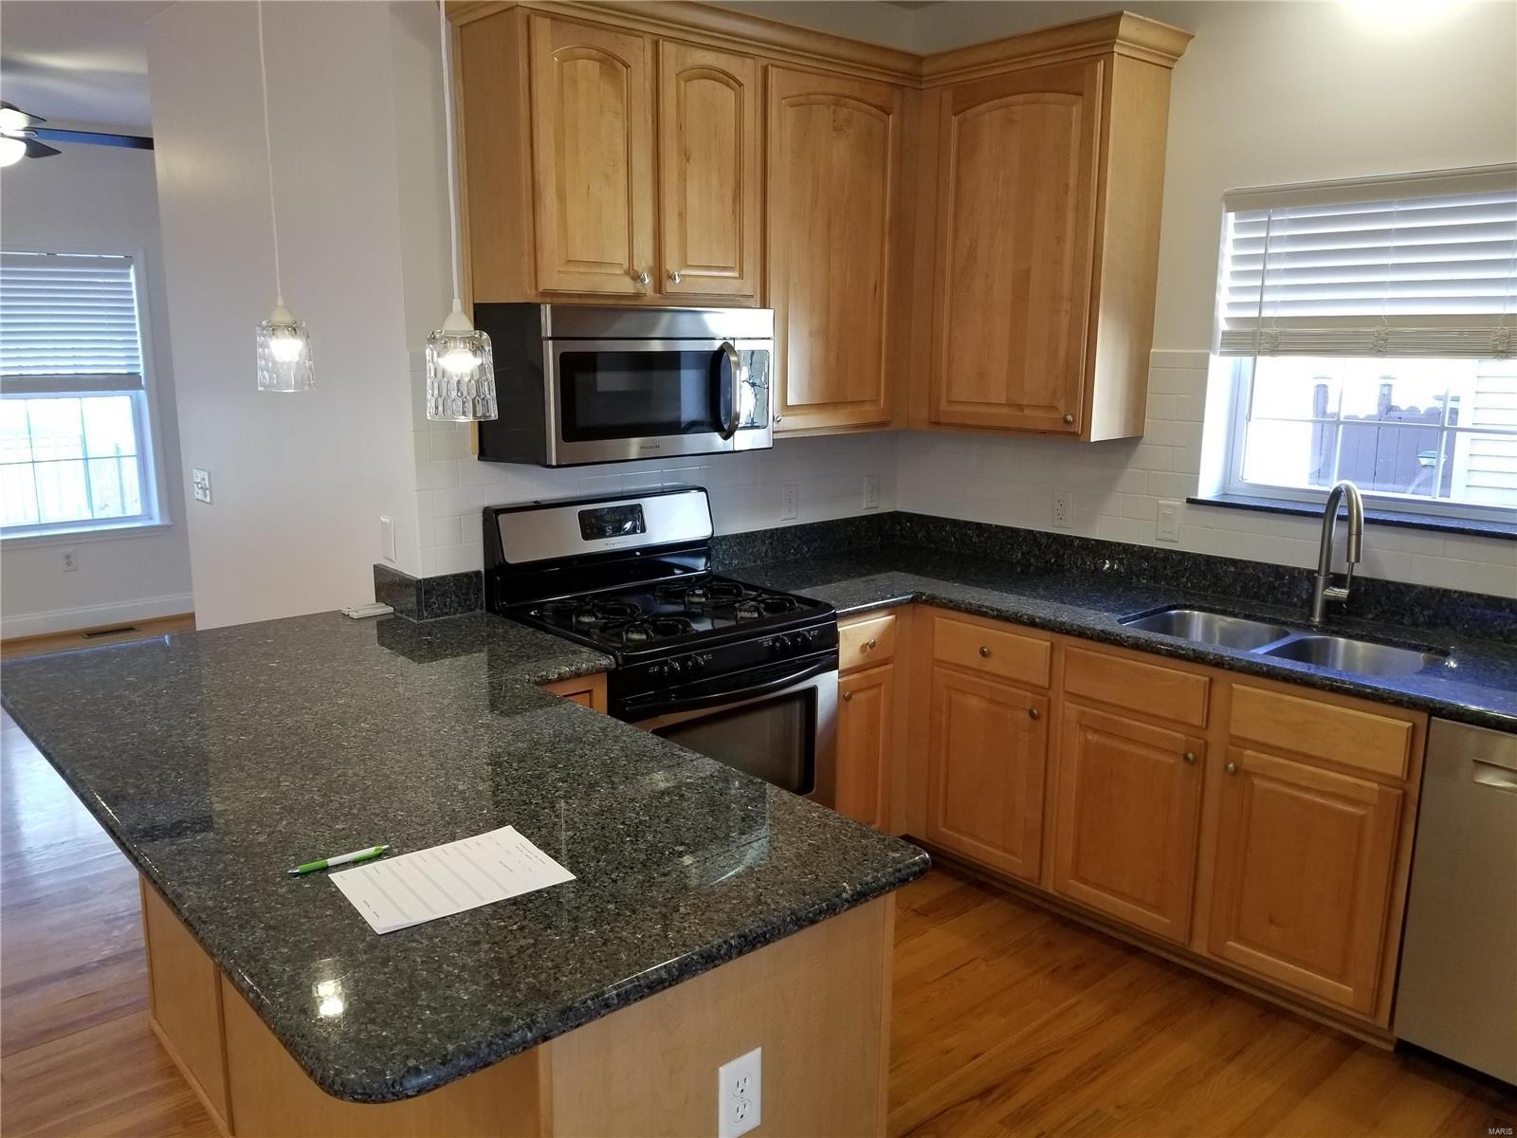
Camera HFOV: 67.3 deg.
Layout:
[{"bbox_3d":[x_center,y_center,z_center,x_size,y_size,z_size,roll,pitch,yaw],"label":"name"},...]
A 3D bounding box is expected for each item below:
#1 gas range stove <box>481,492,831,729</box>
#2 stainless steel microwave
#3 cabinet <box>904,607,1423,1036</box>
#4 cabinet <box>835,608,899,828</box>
[{"bbox_3d":[-0.249,0.426,3.273,0.757,1.217,0.690,-10,15,-42],"label":"gas range stove"},{"bbox_3d":[-0.352,-0.528,3.208,0.776,0.404,0.385,-10,15,-42],"label":"stainless steel microwave"},{"bbox_3d":[1.194,0.574,3.304,0.627,0.822,1.455,-10,15,-42],"label":"cabinet"},{"bbox_3d":[0.141,0.491,3.705,0.363,0.822,0.616,-10,15,-42],"label":"cabinet"}]

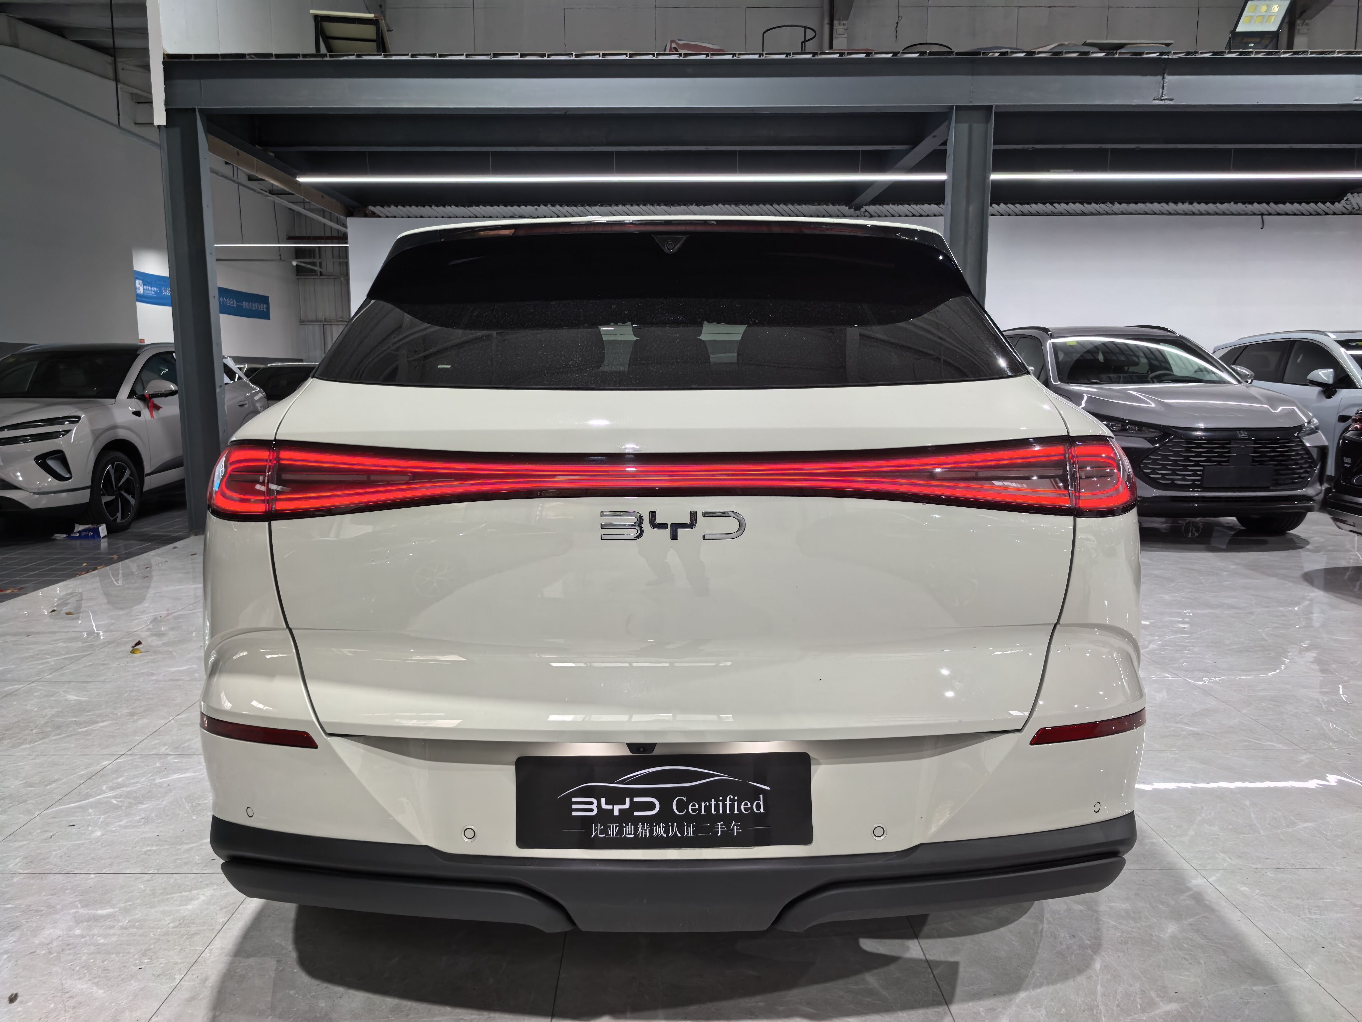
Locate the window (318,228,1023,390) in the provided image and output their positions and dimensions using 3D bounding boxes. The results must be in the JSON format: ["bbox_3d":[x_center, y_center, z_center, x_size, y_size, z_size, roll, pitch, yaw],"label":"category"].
[{"bbox_3d":[-0.014,-0.376,1.771,1.330,0.465,0.120,0,-33,-1],"label":"window"}]

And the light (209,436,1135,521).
[{"bbox_3d":[-0.010,-0.045,1.611,1.720,0.148,0.250,0,8,-1],"label":"light"}]

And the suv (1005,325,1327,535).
[{"bbox_3d":[3.894,-0.900,9.011,1.940,1.720,4.820,0,8,-1],"label":"suv"}]

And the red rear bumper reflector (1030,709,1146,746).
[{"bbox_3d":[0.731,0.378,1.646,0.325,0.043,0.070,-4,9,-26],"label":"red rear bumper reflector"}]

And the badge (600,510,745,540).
[{"bbox_3d":[-0.013,0.025,1.540,0.236,0.048,0.015,0,8,-1],"label":"badge"}]

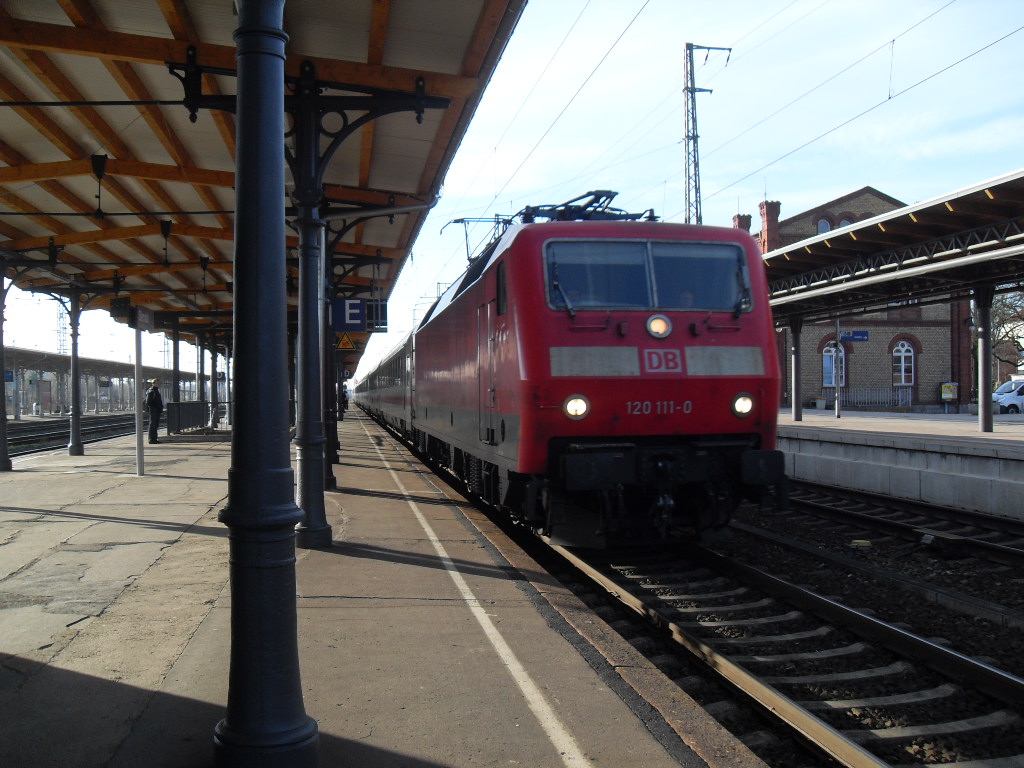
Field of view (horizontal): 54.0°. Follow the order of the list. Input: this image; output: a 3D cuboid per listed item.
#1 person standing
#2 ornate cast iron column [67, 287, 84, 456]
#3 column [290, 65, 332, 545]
[{"bbox_3d":[-9.930,0.757,28.000,0.480,1.810,0.520,-1,-1,-9],"label":"person standing"},{"bbox_3d":[-10.401,-0.315,24.000,0.370,4.080,0.370,-1,-1,-9],"label":"ornate cast iron column"},{"bbox_3d":[-1.778,-0.705,8.900,0.370,4.240,0.370,-1,-1,-9],"label":"column"}]

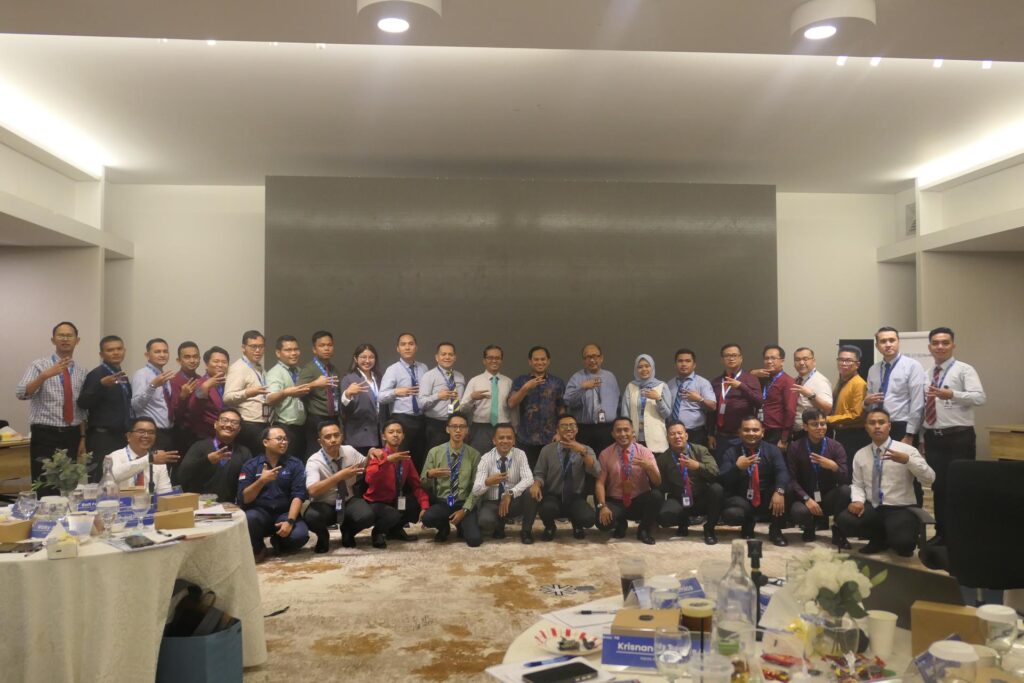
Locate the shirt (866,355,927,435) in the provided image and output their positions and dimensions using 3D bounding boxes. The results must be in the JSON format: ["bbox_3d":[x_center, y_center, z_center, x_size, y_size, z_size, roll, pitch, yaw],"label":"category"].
[{"bbox_3d":[3.186,0.439,6.600,0.470,0.650,0.320,-2,-2,44],"label":"shirt"}]

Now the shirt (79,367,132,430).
[{"bbox_3d":[-3.258,0.442,6.400,0.370,0.550,0.500,-2,-3,42],"label":"shirt"}]

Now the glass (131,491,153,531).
[{"bbox_3d":[-1.675,0.768,3.600,0.087,0.171,0.087,0,-2,0],"label":"glass"}]

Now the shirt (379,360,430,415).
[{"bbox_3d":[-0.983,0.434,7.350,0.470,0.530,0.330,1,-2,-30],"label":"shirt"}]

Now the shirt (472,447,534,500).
[{"bbox_3d":[-0.073,1.135,6.850,0.510,0.450,0.340,0,-2,-2],"label":"shirt"}]

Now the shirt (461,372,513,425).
[{"bbox_3d":[-0.217,0.526,7.350,0.450,0.490,0.310,0,-2,-20],"label":"shirt"}]

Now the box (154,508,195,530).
[{"bbox_3d":[-1.545,0.816,3.645,0.162,0.069,0.105,1,-2,-25],"label":"box"}]

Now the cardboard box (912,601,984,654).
[{"bbox_3d":[1.080,0.720,1.965,0.158,0.120,0.070,-1,-2,32],"label":"cardboard box"}]

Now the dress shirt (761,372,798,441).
[{"bbox_3d":[2.443,0.589,7.330,0.320,0.610,0.460,1,-2,-32],"label":"dress shirt"}]

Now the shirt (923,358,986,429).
[{"bbox_3d":[3.575,0.413,6.450,0.380,0.570,0.540,1,-2,-38],"label":"shirt"}]

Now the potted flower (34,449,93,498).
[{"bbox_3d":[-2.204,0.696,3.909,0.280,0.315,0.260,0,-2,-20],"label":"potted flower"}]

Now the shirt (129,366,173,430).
[{"bbox_3d":[-2.993,0.459,6.650,0.320,0.550,0.460,-1,-2,30],"label":"shirt"}]

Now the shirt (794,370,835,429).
[{"bbox_3d":[2.716,0.542,7.200,0.320,0.560,0.460,1,-2,-38],"label":"shirt"}]

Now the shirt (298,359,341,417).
[{"bbox_3d":[-1.713,0.407,7.050,0.390,0.520,0.270,2,-3,-42],"label":"shirt"}]

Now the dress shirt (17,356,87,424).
[{"bbox_3d":[-3.396,0.370,5.900,0.520,0.530,0.330,1,-2,-44],"label":"dress shirt"}]

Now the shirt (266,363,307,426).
[{"bbox_3d":[-1.925,0.444,6.800,0.360,0.550,0.460,-2,-2,35],"label":"shirt"}]

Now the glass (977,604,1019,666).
[{"bbox_3d":[1.138,0.697,1.855,0.092,0.155,0.092,0,-2,0],"label":"glass"}]

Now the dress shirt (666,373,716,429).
[{"bbox_3d":[1.656,0.544,7.350,0.440,0.520,0.300,-2,-2,34],"label":"dress shirt"}]

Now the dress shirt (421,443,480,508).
[{"bbox_3d":[-0.529,1.161,6.850,0.490,0.580,0.350,0,-2,-7],"label":"dress shirt"}]

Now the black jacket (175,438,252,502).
[{"bbox_3d":[-2.409,1.077,6.450,0.570,0.590,0.400,1,-2,-20],"label":"black jacket"}]

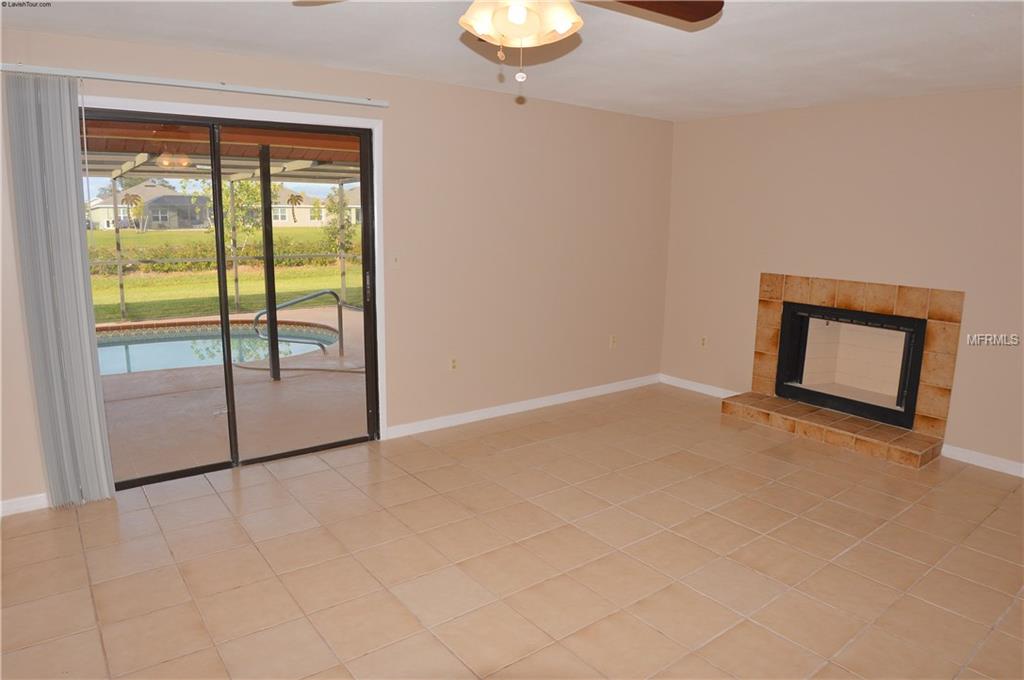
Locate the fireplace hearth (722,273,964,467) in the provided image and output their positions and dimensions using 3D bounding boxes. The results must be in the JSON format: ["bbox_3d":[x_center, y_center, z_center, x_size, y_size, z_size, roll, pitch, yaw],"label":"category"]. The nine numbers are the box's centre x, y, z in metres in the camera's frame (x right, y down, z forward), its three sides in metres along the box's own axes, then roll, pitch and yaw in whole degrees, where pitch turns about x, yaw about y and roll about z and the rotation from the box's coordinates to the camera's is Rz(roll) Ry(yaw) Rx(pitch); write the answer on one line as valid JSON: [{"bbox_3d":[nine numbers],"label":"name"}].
[{"bbox_3d":[2.319,0.144,4.563,0.396,1.116,1.444,-7,13,-37],"label":"fireplace hearth"}]

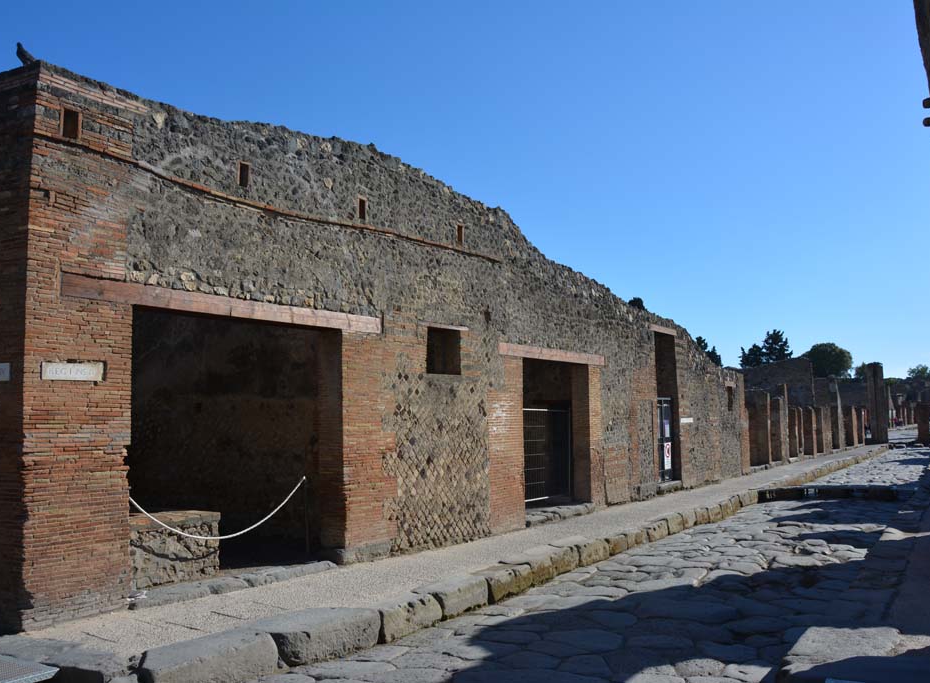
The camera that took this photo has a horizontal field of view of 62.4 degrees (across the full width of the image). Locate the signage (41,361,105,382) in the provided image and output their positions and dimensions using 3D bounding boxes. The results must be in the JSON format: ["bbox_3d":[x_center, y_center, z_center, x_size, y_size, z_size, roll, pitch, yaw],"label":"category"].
[{"bbox_3d":[-3.923,0.304,7.705,0.040,0.191,0.595,-4,-6,36],"label":"signage"}]

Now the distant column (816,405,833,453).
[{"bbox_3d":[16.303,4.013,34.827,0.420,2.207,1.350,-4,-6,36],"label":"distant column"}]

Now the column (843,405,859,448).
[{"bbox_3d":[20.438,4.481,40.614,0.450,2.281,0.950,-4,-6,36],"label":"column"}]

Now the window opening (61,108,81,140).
[{"bbox_3d":[-4.060,-2.239,7.925,0.180,0.306,0.191,-4,-6,36],"label":"window opening"}]

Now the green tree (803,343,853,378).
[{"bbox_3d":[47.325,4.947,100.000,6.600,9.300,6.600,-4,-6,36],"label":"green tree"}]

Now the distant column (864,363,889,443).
[{"bbox_3d":[28.360,4.278,53.000,1.400,5.500,1.400,-4,-6,34],"label":"distant column"}]

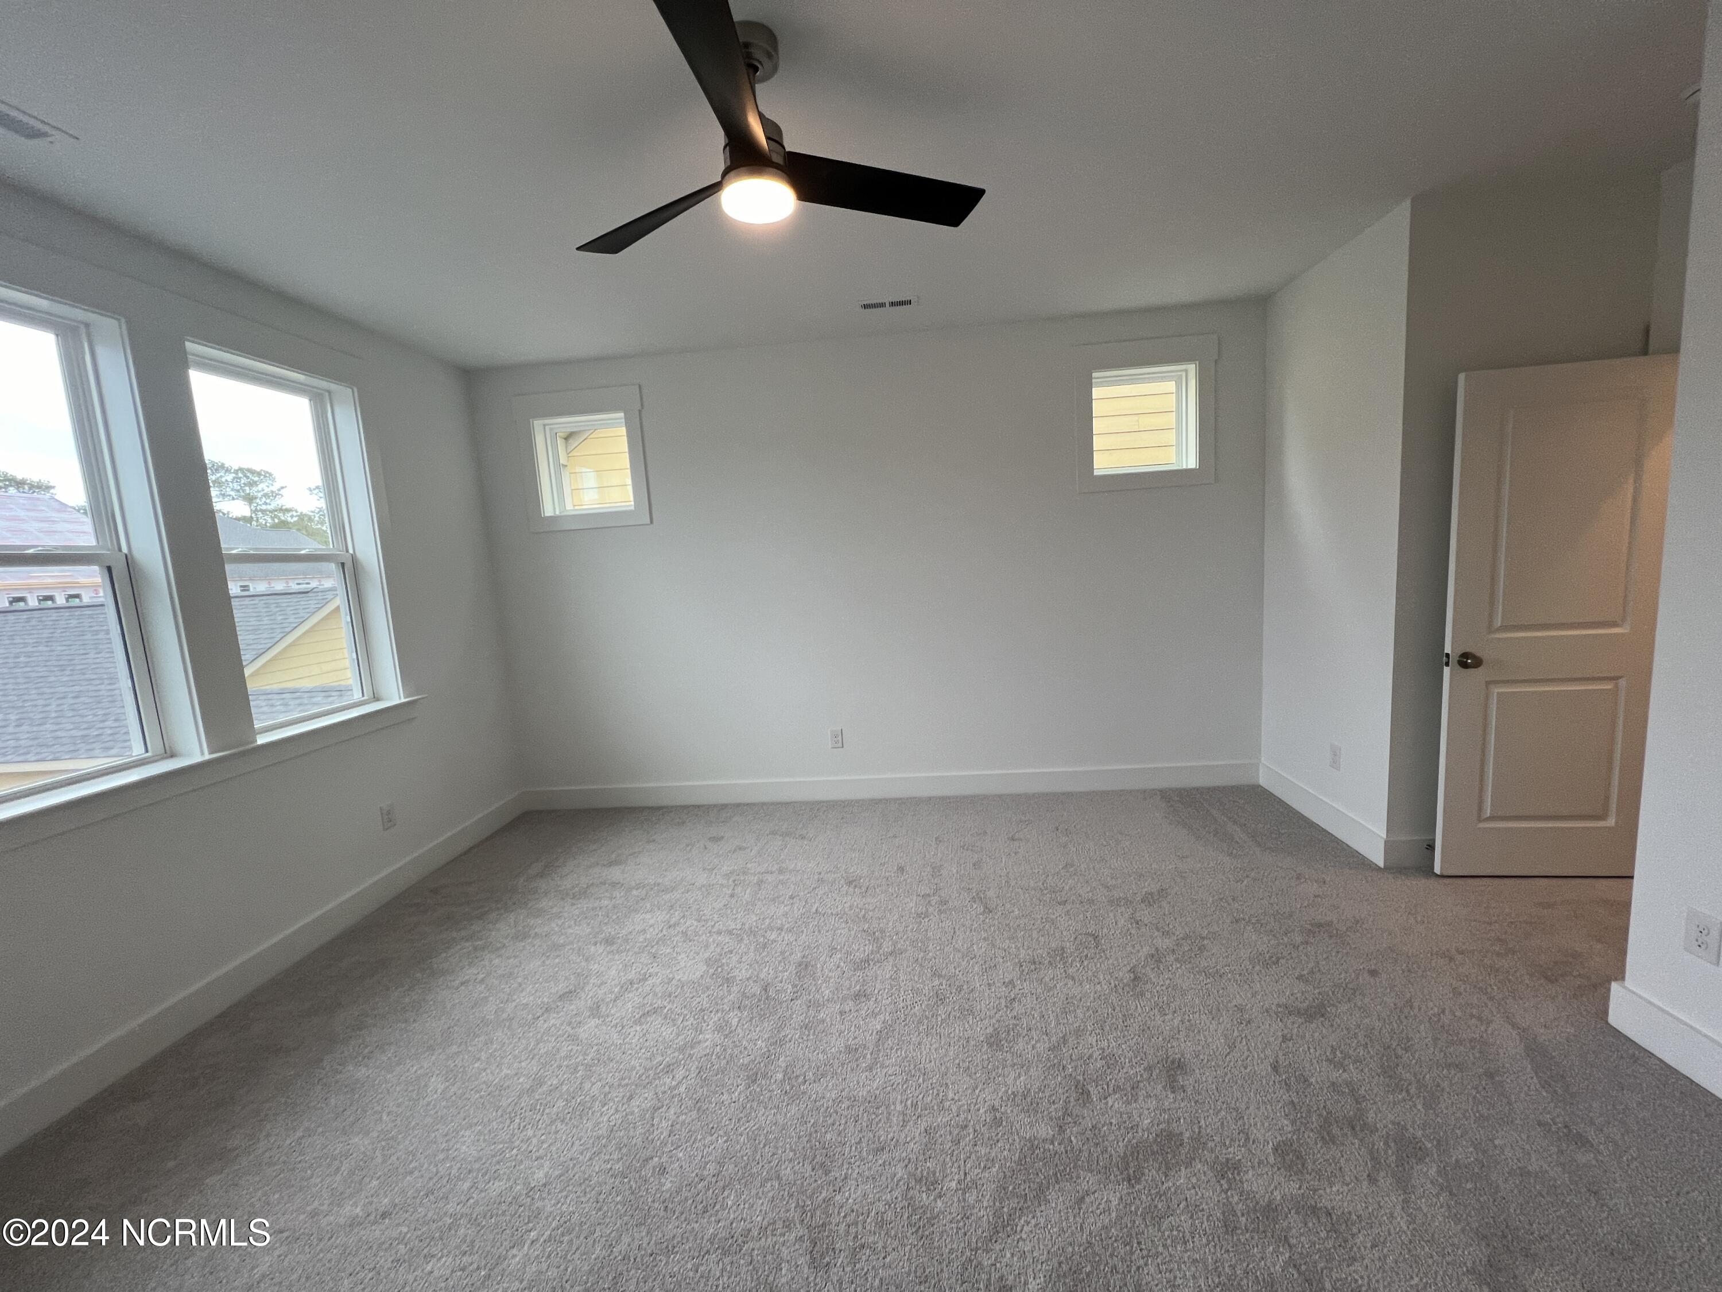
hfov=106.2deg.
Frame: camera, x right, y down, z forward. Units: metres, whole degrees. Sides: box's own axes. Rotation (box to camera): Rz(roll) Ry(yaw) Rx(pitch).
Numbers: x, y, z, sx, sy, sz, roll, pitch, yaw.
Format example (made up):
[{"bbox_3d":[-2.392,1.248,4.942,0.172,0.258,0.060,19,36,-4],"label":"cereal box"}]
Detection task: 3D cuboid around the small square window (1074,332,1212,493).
[{"bbox_3d":[1.606,-1.299,3.668,0.766,0.807,0.110,-3,7,4],"label":"small square window"}]

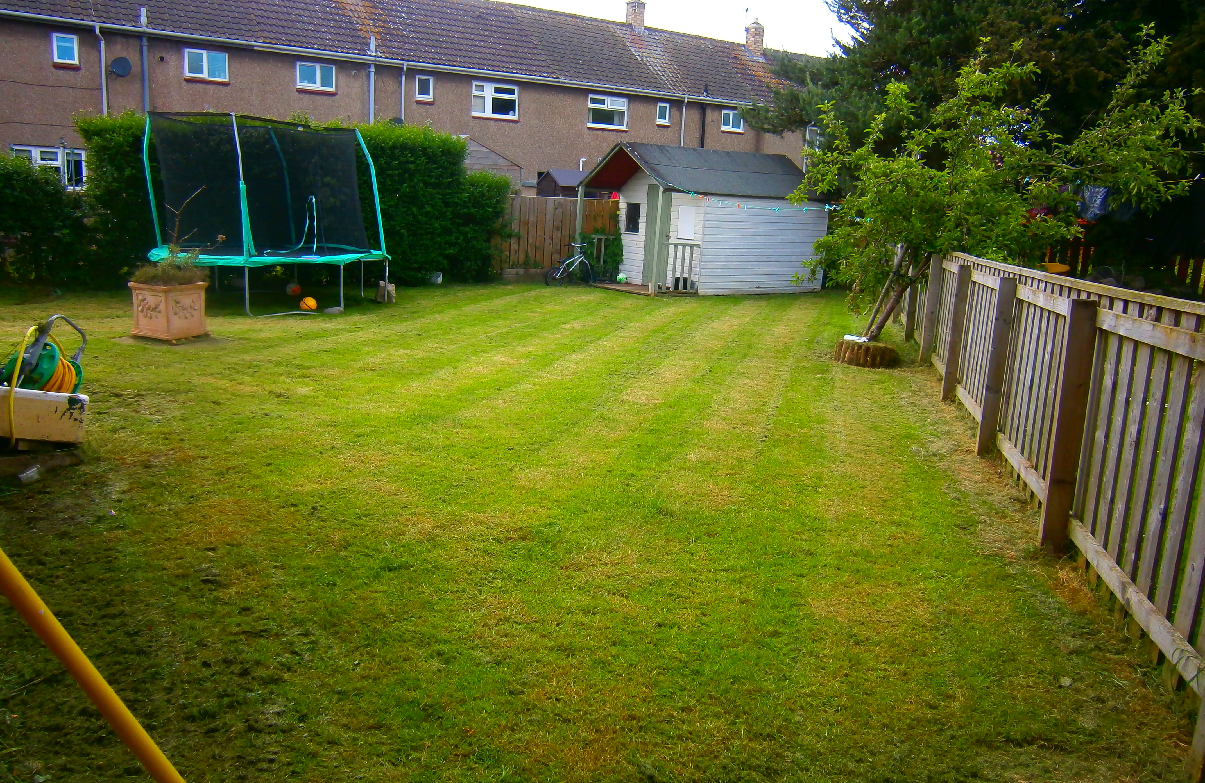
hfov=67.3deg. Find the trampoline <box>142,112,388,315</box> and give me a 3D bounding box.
[{"bbox_3d":[-4.644,-2.543,12.681,3.200,2.560,3.200,0,10,-20],"label":"trampoline"}]

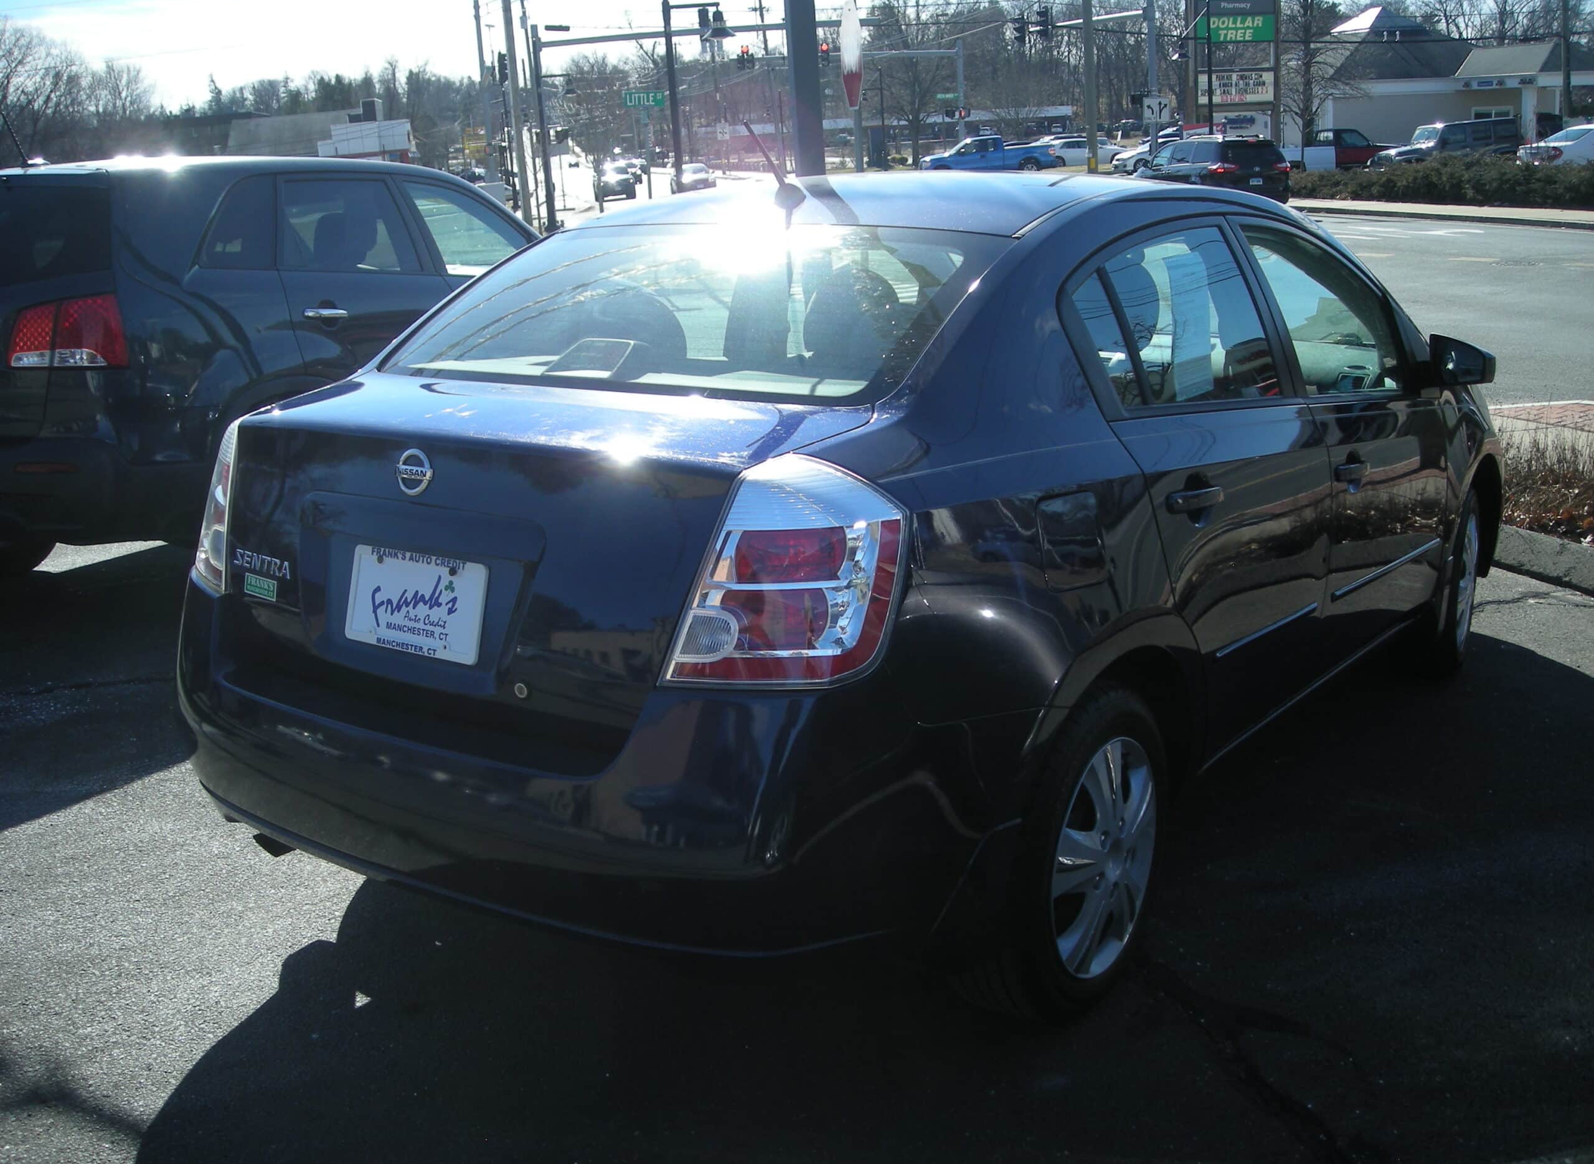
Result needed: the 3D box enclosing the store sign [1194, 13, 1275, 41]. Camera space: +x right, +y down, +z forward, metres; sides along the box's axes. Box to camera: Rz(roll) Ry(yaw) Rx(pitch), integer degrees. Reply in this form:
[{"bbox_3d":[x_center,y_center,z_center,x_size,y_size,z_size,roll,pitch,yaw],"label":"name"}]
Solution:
[{"bbox_3d":[13.638,-17.192,50.000,2.700,0.820,0.400,-7,14,-16],"label":"store sign"}]

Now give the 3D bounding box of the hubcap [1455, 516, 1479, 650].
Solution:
[{"bbox_3d":[2.082,-0.003,5.049,0.060,0.435,0.435,6,14,29],"label":"hubcap"}]

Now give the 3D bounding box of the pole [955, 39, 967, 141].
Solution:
[{"bbox_3d":[8.121,-23.570,79.500,0.300,6.350,0.300,-2,13,0],"label":"pole"}]

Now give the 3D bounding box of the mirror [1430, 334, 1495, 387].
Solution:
[{"bbox_3d":[1.700,-0.568,4.123,0.180,0.137,0.115,8,15,34],"label":"mirror"}]

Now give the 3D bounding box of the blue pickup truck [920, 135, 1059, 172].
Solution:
[{"bbox_3d":[8.324,-18.232,69.500,5.850,1.920,2.000,-4,13,-5],"label":"blue pickup truck"}]

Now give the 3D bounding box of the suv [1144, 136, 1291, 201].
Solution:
[{"bbox_3d":[10.543,-10.495,41.600,1.985,1.770,5.080,-7,14,-15],"label":"suv"}]

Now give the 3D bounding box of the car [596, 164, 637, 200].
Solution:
[{"bbox_3d":[-8.683,-19.222,77.500,1.850,1.700,4.650,-5,13,-8],"label":"car"}]

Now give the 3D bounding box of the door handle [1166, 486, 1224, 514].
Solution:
[{"bbox_3d":[0.734,-0.153,2.970,0.042,0.042,0.195,8,10,34],"label":"door handle"}]

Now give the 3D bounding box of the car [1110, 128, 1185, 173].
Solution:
[{"bbox_3d":[15.100,-17.100,65.100,4.550,1.480,1.770,-6,14,-14],"label":"car"}]

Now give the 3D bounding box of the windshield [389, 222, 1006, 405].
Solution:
[{"bbox_3d":[-0.217,-0.551,3.070,1.170,0.110,0.580,8,44,34],"label":"windshield"}]

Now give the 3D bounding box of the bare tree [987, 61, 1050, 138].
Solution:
[{"bbox_3d":[15.171,-32.765,110.000,4.300,5.600,4.300,-3,13,1],"label":"bare tree"}]

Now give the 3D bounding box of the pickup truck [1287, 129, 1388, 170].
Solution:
[{"bbox_3d":[17.200,-13.850,52.500,5.300,1.780,1.950,-5,14,-10],"label":"pickup truck"}]

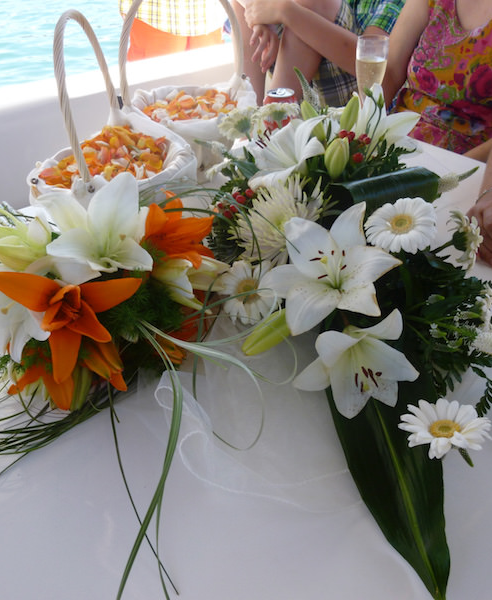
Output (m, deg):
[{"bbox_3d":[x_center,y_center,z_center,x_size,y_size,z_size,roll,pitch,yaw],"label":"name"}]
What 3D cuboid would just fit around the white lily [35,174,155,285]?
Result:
[{"bbox_3d":[-0.166,-0.075,0.625,0.130,0.090,0.115,-13,63,-17],"label":"white lily"}]

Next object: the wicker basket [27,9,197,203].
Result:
[{"bbox_3d":[-0.192,-0.229,0.824,0.235,0.300,0.245,-5,35,-5],"label":"wicker basket"}]

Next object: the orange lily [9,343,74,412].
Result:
[{"bbox_3d":[-0.204,0.075,0.575,0.080,0.070,0.065,6,47,11],"label":"orange lily"}]

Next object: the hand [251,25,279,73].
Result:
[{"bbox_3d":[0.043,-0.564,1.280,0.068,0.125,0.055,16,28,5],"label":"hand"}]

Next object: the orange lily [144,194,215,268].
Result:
[{"bbox_3d":[-0.079,-0.078,0.680,0.085,0.075,0.090,45,45,0],"label":"orange lily"}]

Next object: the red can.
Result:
[{"bbox_3d":[0.070,-0.359,1.168,0.066,0.115,0.066,-1,35,0],"label":"red can"}]

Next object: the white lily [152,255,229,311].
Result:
[{"bbox_3d":[-0.063,-0.019,0.640,0.085,0.060,0.065,21,40,30],"label":"white lily"}]

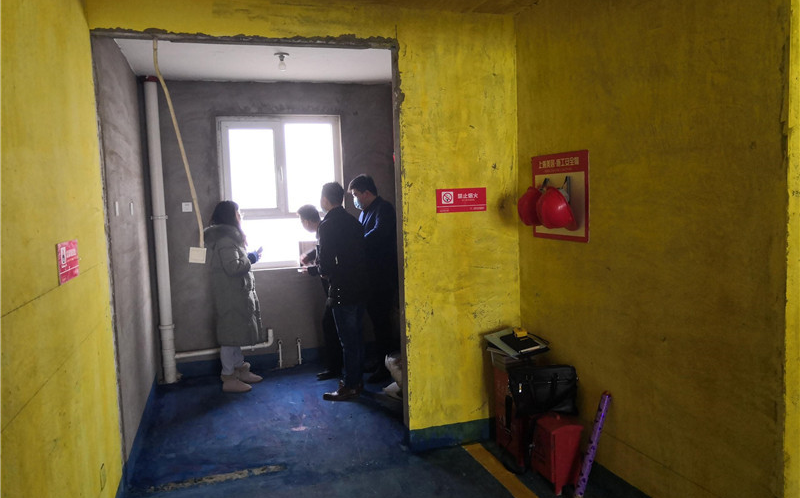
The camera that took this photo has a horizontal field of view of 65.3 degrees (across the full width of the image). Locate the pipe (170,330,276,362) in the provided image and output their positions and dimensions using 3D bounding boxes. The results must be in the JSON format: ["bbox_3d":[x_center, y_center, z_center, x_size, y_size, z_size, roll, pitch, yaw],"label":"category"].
[{"bbox_3d":[-1.611,0.878,5.700,0.871,0.176,0.070,-3,4,-16],"label":"pipe"}]

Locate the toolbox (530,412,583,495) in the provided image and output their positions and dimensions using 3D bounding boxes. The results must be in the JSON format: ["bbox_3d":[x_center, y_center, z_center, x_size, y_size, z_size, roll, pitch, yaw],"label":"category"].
[{"bbox_3d":[0.886,1.127,3.512,0.200,0.390,0.270,-3,5,-17],"label":"toolbox"}]

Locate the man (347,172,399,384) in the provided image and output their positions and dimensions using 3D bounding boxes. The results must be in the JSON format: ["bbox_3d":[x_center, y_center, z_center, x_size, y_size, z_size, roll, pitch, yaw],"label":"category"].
[{"bbox_3d":[-0.226,0.245,5.496,0.440,1.770,0.520,-3,4,-15],"label":"man"}]

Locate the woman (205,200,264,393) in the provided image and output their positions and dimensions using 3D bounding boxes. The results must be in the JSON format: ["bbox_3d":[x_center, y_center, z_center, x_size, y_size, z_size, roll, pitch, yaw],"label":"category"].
[{"bbox_3d":[-1.384,0.387,5.284,0.460,1.600,0.500,-2,4,-1],"label":"woman"}]

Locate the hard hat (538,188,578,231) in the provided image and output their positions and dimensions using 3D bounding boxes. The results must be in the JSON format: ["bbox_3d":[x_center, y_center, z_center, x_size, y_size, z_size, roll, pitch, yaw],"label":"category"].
[{"bbox_3d":[0.846,-0.189,3.483,0.150,0.275,0.220,-34,13,-12],"label":"hard hat"}]

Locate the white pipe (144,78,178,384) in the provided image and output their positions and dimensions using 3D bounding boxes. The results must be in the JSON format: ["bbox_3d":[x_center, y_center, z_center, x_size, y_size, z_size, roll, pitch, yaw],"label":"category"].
[{"bbox_3d":[-2.099,-0.146,5.497,0.125,2.678,0.125,-3,4,-16],"label":"white pipe"}]

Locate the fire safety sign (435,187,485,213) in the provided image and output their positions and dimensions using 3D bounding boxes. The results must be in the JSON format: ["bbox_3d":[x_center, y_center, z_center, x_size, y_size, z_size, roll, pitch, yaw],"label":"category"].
[{"bbox_3d":[0.401,-0.311,4.004,0.345,0.152,0.012,-3,5,-17],"label":"fire safety sign"}]

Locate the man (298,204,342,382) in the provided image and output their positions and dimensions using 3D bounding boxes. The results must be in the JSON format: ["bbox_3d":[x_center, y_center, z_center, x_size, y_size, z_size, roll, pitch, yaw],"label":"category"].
[{"bbox_3d":[-0.691,0.392,5.721,0.500,1.600,0.480,-2,5,3],"label":"man"}]

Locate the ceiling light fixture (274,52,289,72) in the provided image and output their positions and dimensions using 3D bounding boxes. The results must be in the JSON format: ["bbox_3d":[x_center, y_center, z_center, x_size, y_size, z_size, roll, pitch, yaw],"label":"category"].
[{"bbox_3d":[-0.893,-1.419,4.731,0.108,0.135,0.108,-3,4,-16],"label":"ceiling light fixture"}]

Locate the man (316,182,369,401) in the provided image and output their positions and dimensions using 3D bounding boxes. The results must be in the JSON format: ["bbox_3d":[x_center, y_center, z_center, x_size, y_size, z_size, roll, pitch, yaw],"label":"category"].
[{"bbox_3d":[-0.481,0.336,5.215,0.390,1.780,0.500,0,5,25],"label":"man"}]

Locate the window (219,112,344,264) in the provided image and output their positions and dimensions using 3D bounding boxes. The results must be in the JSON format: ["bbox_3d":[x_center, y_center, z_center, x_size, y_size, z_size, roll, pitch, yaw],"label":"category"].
[{"bbox_3d":[-1.086,-0.519,5.890,1.143,1.421,0.120,-3,4,-16],"label":"window"}]

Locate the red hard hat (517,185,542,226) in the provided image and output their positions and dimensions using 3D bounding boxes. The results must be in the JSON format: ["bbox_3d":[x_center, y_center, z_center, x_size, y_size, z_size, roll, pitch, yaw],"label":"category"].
[{"bbox_3d":[0.775,-0.216,3.711,0.150,0.275,0.220,-31,12,-13],"label":"red hard hat"}]

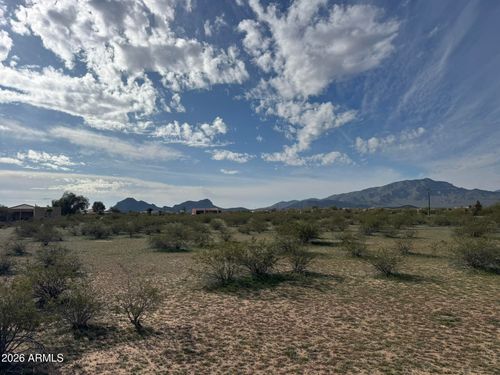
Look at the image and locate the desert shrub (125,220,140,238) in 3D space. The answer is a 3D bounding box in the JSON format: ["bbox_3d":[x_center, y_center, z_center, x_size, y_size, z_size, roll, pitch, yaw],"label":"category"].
[{"bbox_3d":[-7.554,2.686,22.313,1.007,1.120,0.927,-1,-4,0],"label":"desert shrub"}]

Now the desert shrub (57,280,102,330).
[{"bbox_3d":[-2.418,1.671,4.934,0.639,0.683,0.587,-1,-4,0],"label":"desert shrub"}]

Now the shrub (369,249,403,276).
[{"bbox_3d":[3.641,2.010,9.341,0.890,0.700,0.820,0,-4,0],"label":"shrub"}]

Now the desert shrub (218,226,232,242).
[{"bbox_3d":[-1.349,2.587,19.116,0.750,0.810,0.700,0,-4,0],"label":"desert shrub"}]

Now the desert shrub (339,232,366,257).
[{"bbox_3d":[3.720,2.062,12.625,0.997,0.841,0.917,-1,-4,0],"label":"desert shrub"}]

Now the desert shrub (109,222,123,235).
[{"bbox_3d":[-10.166,3.093,26.226,1.037,0.888,0.954,-1,-4,0],"label":"desert shrub"}]

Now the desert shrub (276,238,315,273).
[{"bbox_3d":[1.303,1.941,9.962,1.060,0.920,0.980,0,-4,0],"label":"desert shrub"}]

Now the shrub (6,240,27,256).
[{"bbox_3d":[-8.962,2.338,13.325,0.740,0.560,0.690,0,-4,0],"label":"shrub"}]

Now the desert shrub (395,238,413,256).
[{"bbox_3d":[5.616,2.172,12.712,0.646,0.599,0.594,-1,-4,0],"label":"desert shrub"}]

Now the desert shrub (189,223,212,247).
[{"bbox_3d":[-2.388,2.255,16.729,1.132,1.126,1.042,-1,-4,0],"label":"desert shrub"}]

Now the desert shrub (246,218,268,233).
[{"bbox_3d":[0.602,3.048,27.875,1.710,1.030,1.590,0,-4,0],"label":"desert shrub"}]

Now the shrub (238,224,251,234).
[{"bbox_3d":[-0.404,3.080,25.457,0.850,0.650,0.790,0,-4,0],"label":"shrub"}]

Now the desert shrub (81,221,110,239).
[{"bbox_3d":[-10.062,2.721,22.606,1.914,1.134,1.761,-1,-4,0],"label":"desert shrub"}]

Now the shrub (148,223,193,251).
[{"bbox_3d":[-3.537,2.171,15.464,1.900,1.170,1.770,0,-4,0],"label":"shrub"}]

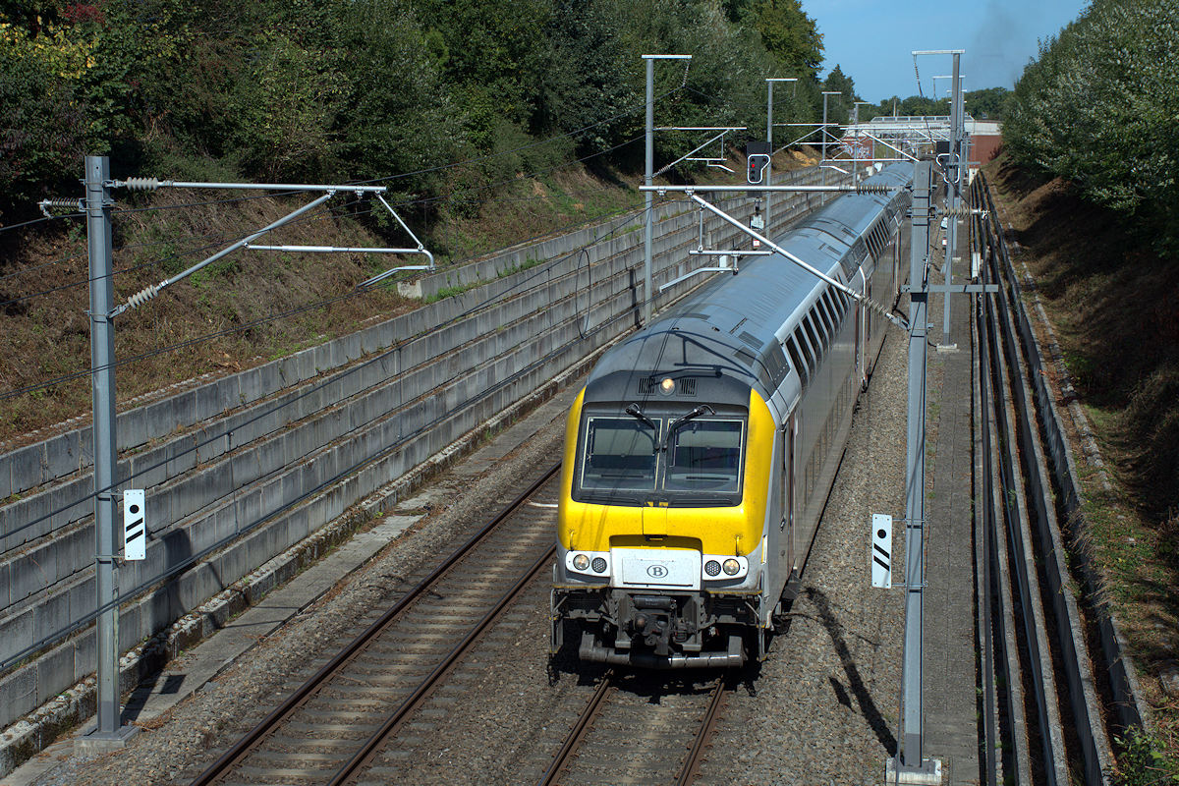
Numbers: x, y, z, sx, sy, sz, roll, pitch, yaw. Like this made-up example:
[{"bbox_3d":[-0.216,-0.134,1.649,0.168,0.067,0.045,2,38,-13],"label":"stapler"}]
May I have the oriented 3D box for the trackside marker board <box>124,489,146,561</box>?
[{"bbox_3d":[-5.819,1.692,28.099,0.250,0.910,0.030,-1,7,-9],"label":"trackside marker board"}]

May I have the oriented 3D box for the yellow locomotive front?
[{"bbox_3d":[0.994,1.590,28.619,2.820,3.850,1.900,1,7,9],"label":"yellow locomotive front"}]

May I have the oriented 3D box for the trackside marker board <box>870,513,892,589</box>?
[{"bbox_3d":[3.543,1.917,26.542,0.245,0.910,0.030,3,8,23],"label":"trackside marker board"}]

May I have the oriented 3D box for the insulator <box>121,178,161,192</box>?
[{"bbox_3d":[-5.642,-2.629,27.660,0.480,0.165,0.165,2,8,9],"label":"insulator"}]

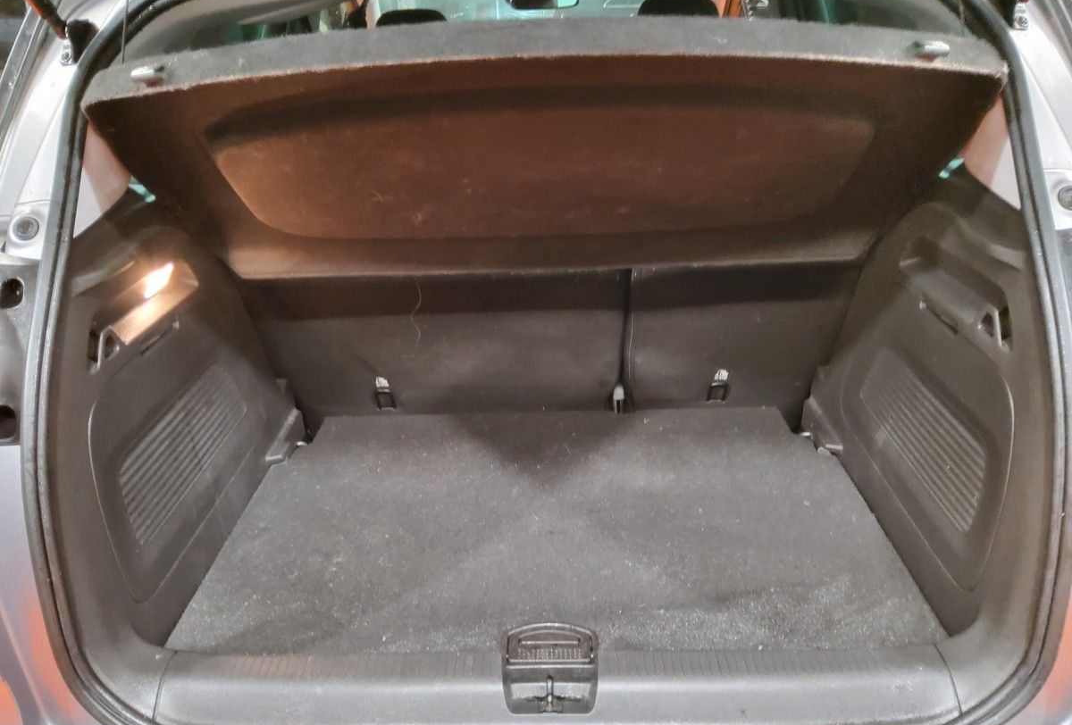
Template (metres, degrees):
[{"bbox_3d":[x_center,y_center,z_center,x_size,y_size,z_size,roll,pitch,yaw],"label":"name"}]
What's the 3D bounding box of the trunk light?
[{"bbox_3d":[-0.539,-0.115,1.140,0.020,0.034,0.068,10,24,-3],"label":"trunk light"}]

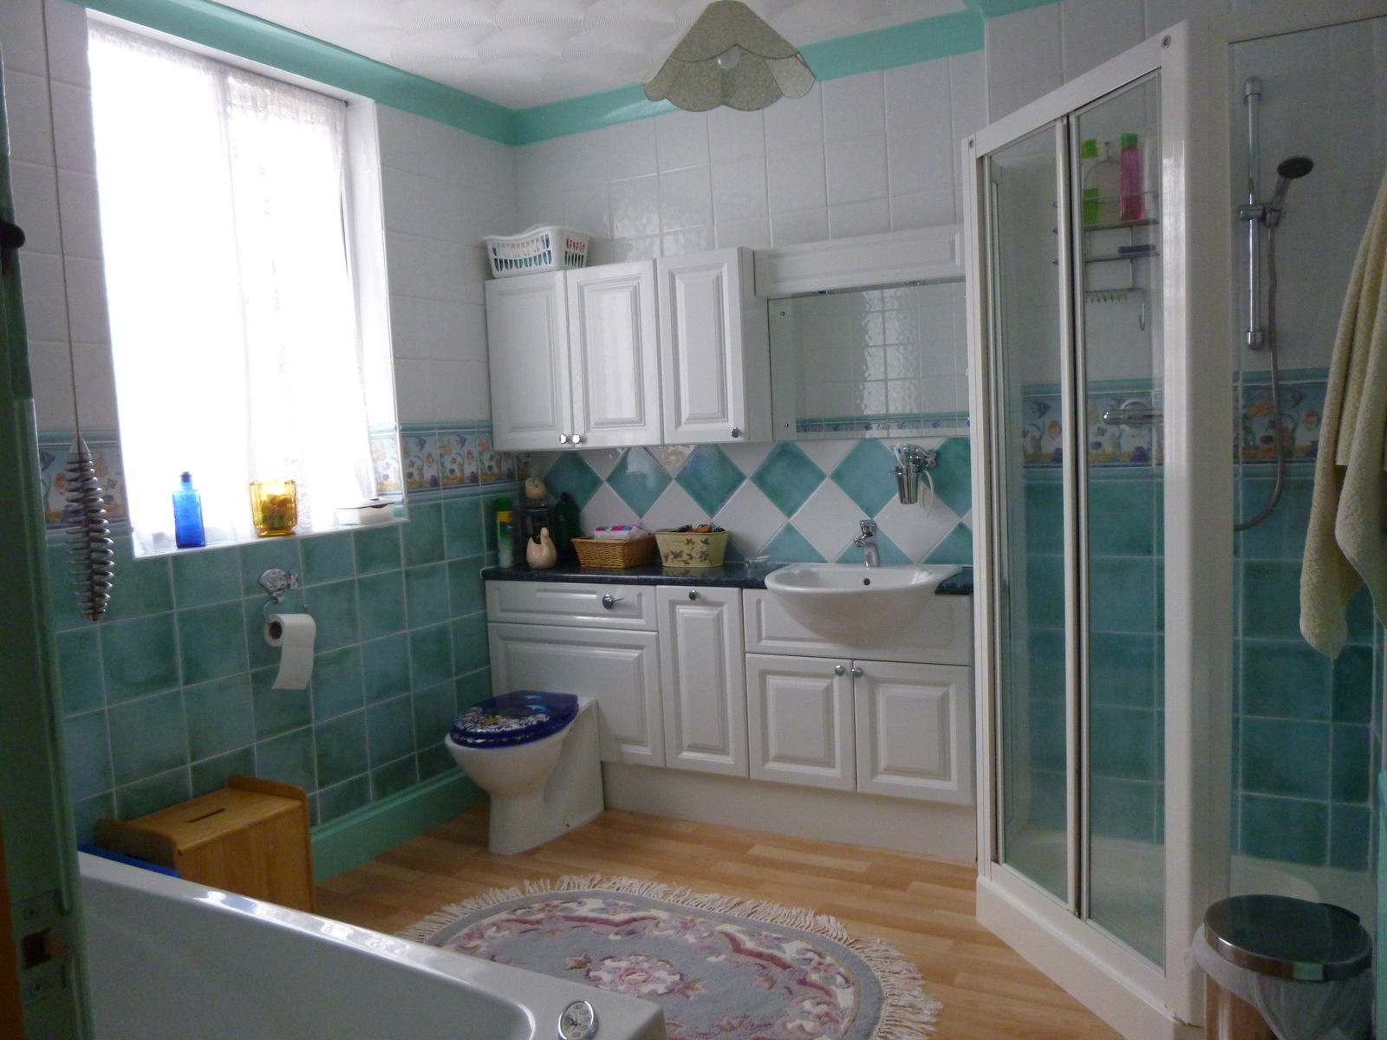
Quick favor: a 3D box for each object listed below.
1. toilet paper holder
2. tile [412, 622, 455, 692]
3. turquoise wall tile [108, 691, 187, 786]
[{"bbox_3d":[-1.140,0.211,2.789,0.077,0.149,0.154,0,5,28],"label":"toilet paper holder"},{"bbox_3d":[-0.880,0.455,3.358,0.010,0.198,0.198,0,5,28],"label":"tile"},{"bbox_3d":[-1.378,0.553,2.528,0.010,0.200,0.200,0,5,28],"label":"turquoise wall tile"}]

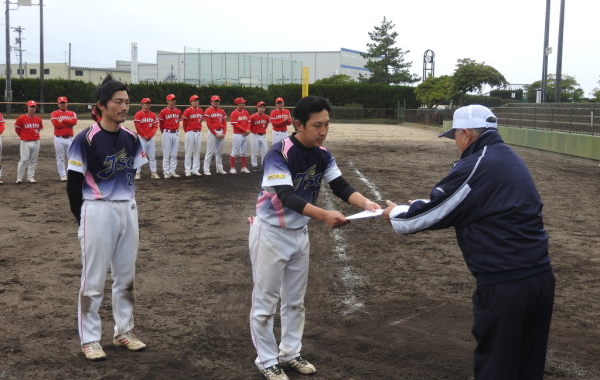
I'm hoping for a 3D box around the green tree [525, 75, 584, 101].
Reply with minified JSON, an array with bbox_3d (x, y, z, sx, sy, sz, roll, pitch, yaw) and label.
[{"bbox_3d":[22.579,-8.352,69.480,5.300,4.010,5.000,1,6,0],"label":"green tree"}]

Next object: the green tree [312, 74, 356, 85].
[{"bbox_3d":[3.164,-8.745,74.488,4.200,4.710,4.200,1,6,0],"label":"green tree"}]

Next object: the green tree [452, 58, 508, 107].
[{"bbox_3d":[15.966,-8.886,69.430,5.000,5.750,5.000,1,6,0],"label":"green tree"}]

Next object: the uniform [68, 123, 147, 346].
[{"bbox_3d":[-1.228,0.269,5.039,0.320,1.400,0.470,6,8,41],"label":"uniform"}]

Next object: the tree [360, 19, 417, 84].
[{"bbox_3d":[8.625,-11.643,76.182,5.500,10.230,5.500,1,6,0],"label":"tree"}]

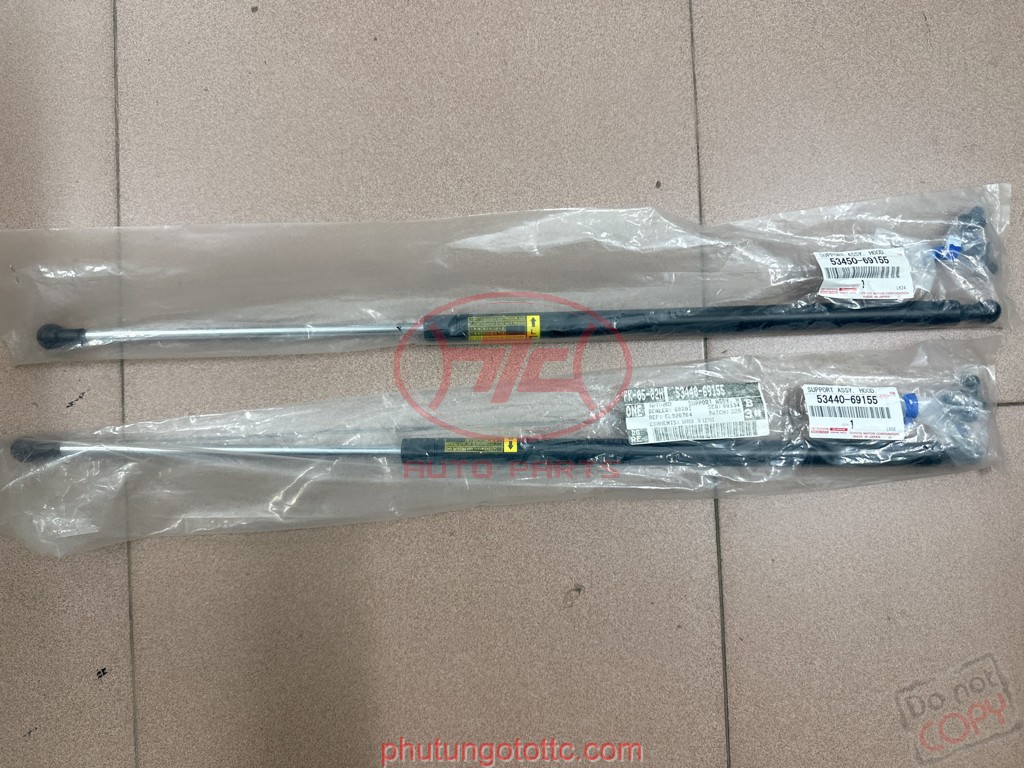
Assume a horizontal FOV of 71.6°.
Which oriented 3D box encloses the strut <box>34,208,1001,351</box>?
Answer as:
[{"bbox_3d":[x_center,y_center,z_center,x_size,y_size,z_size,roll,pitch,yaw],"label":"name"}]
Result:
[{"bbox_3d":[0.007,-0.068,0.474,0.650,0.030,0.083,-2,89,-1],"label":"strut"}]

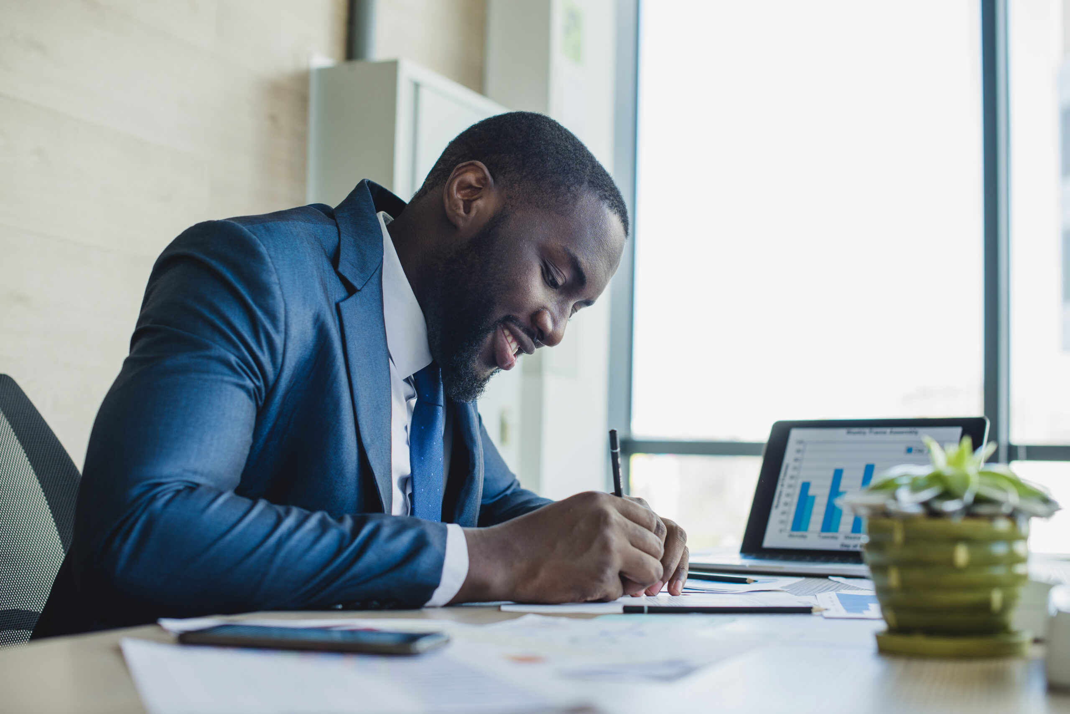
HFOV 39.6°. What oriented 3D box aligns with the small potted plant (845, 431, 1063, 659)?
[{"bbox_3d":[0.296,0.136,1.057,0.152,0.150,0.152,0,-5,16],"label":"small potted plant"}]

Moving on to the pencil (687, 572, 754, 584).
[{"bbox_3d":[0.177,0.241,1.635,0.007,0.007,0.175,6,-7,-42],"label":"pencil"}]

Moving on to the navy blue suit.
[{"bbox_3d":[-0.200,0.119,1.450,0.480,0.570,0.590,-2,-6,33],"label":"navy blue suit"}]

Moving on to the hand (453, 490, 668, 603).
[{"bbox_3d":[0.022,0.173,1.350,0.180,0.100,0.095,3,-5,-13],"label":"hand"}]

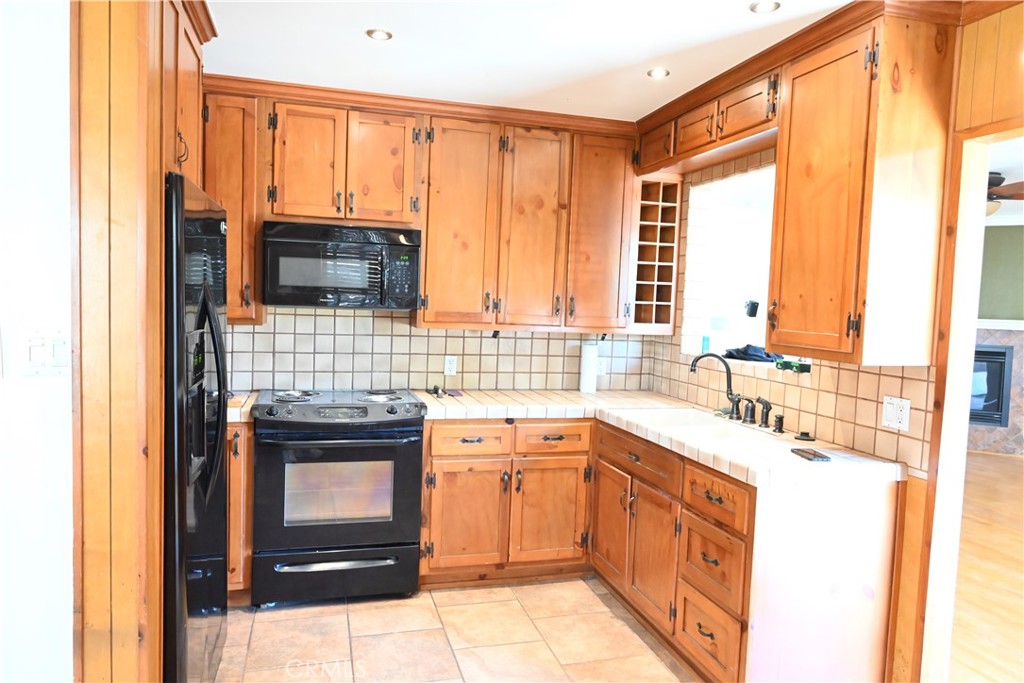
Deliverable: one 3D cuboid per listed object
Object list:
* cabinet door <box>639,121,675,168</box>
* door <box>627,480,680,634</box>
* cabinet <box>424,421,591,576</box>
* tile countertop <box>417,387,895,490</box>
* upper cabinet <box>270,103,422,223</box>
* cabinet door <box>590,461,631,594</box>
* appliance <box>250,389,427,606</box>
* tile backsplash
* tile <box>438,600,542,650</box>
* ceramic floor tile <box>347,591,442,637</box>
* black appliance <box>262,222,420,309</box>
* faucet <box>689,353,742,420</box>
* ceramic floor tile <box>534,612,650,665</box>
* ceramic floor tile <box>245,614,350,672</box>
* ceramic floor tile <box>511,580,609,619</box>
[{"bbox_3d":[0.763,-1.029,3.581,0.022,0.186,0.345,1,4,-15],"label":"cabinet door"},{"bbox_3d":[0.623,0.916,2.963,0.024,0.540,0.420,1,4,-16],"label":"door"},{"bbox_3d":[-0.089,0.760,3.703,0.865,0.783,0.585,1,4,-15],"label":"cabinet"},{"bbox_3d":[0.411,0.390,3.209,1.544,0.054,2.003,1,4,-16],"label":"tile countertop"},{"bbox_3d":[-0.867,-0.891,3.519,0.715,0.535,0.310,1,4,-15],"label":"upper cabinet"},{"bbox_3d":[0.496,0.887,3.380,0.020,0.542,0.405,1,4,-16],"label":"cabinet door"},{"bbox_3d":[-0.869,0.743,3.453,0.775,0.928,0.645,1,4,-15],"label":"appliance"},{"bbox_3d":[-0.327,0.056,4.020,2.533,0.462,0.011,1,4,-16],"label":"tile backsplash"},{"bbox_3d":[-0.106,1.267,3.051,0.389,0.012,0.397,1,4,-15],"label":"tile"},{"bbox_3d":[-0.549,1.253,3.154,0.402,0.010,0.402,1,4,-16],"label":"ceramic floor tile"},{"bbox_3d":[-0.897,-0.388,3.623,0.764,0.405,0.391,1,4,-16],"label":"black appliance"},{"bbox_3d":[0.971,0.210,3.220,0.260,0.305,0.062,2,3,-5],"label":"faucet"},{"bbox_3d":[0.334,1.296,2.986,0.393,0.010,0.405,1,4,-16],"label":"ceramic floor tile"},{"bbox_3d":[-0.883,1.259,2.858,0.399,0.010,0.403,1,4,-16],"label":"ceramic floor tile"},{"bbox_3d":[0.225,1.269,3.372,0.393,0.010,0.396,1,4,-16],"label":"ceramic floor tile"}]

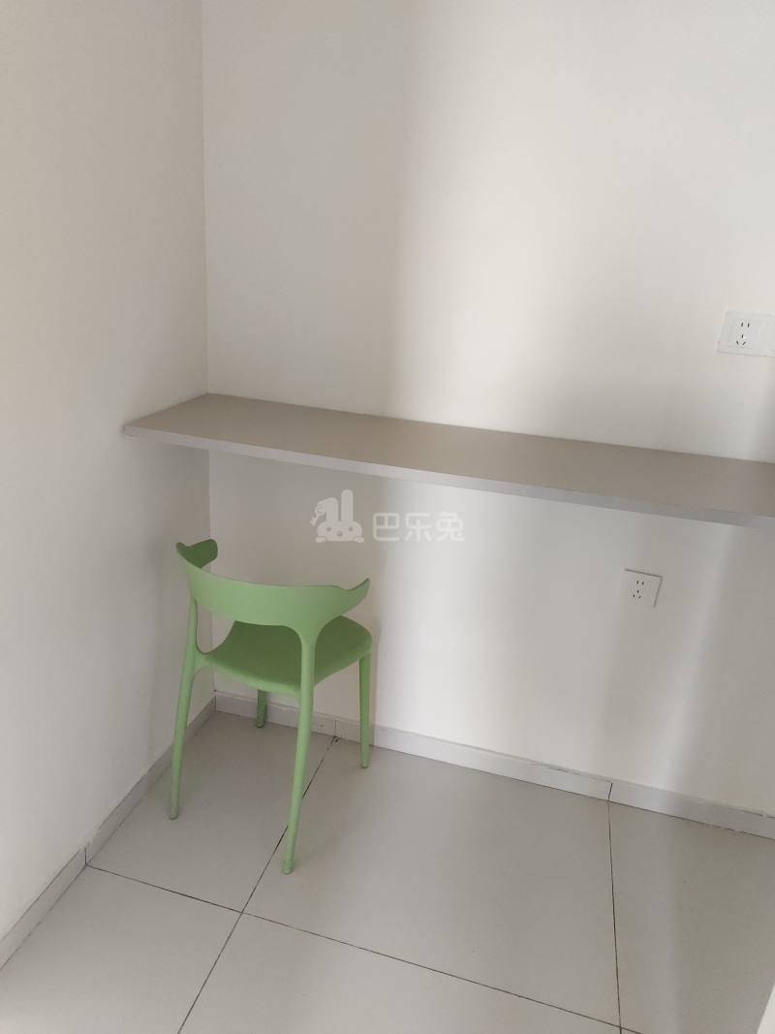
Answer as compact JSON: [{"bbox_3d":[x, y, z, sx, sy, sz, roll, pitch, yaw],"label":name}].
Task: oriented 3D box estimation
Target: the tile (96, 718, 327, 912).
[{"bbox_3d":[-0.432,0.748,1.848,0.398,0.013,0.629,9,21,12],"label":"tile"}]

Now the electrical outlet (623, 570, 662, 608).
[{"bbox_3d":[0.625,0.179,1.692,0.086,0.086,0.010,9,21,12],"label":"electrical outlet"}]

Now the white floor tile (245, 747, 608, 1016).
[{"bbox_3d":[0.148,0.840,1.719,0.805,0.013,0.629,9,21,12],"label":"white floor tile"}]

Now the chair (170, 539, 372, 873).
[{"bbox_3d":[-0.279,0.406,1.745,0.450,0.705,0.460,13,22,21],"label":"chair"}]

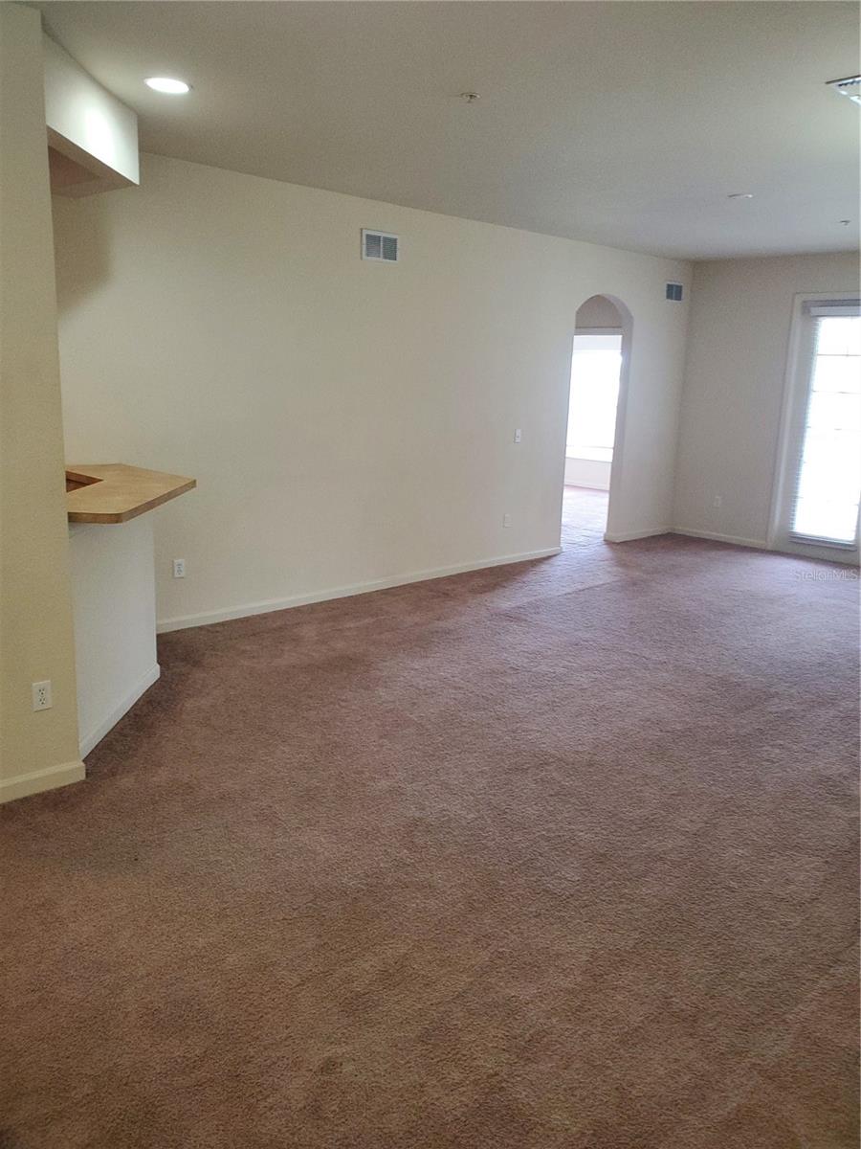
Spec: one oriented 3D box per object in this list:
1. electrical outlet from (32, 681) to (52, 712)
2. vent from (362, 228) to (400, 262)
[{"bbox_3d":[-1.487,0.464,3.298,0.070,0.115,0.010,-11,19,-43],"label":"electrical outlet"},{"bbox_3d":[-0.347,-2.261,5.954,0.330,0.192,0.020,-11,19,-43],"label":"vent"}]

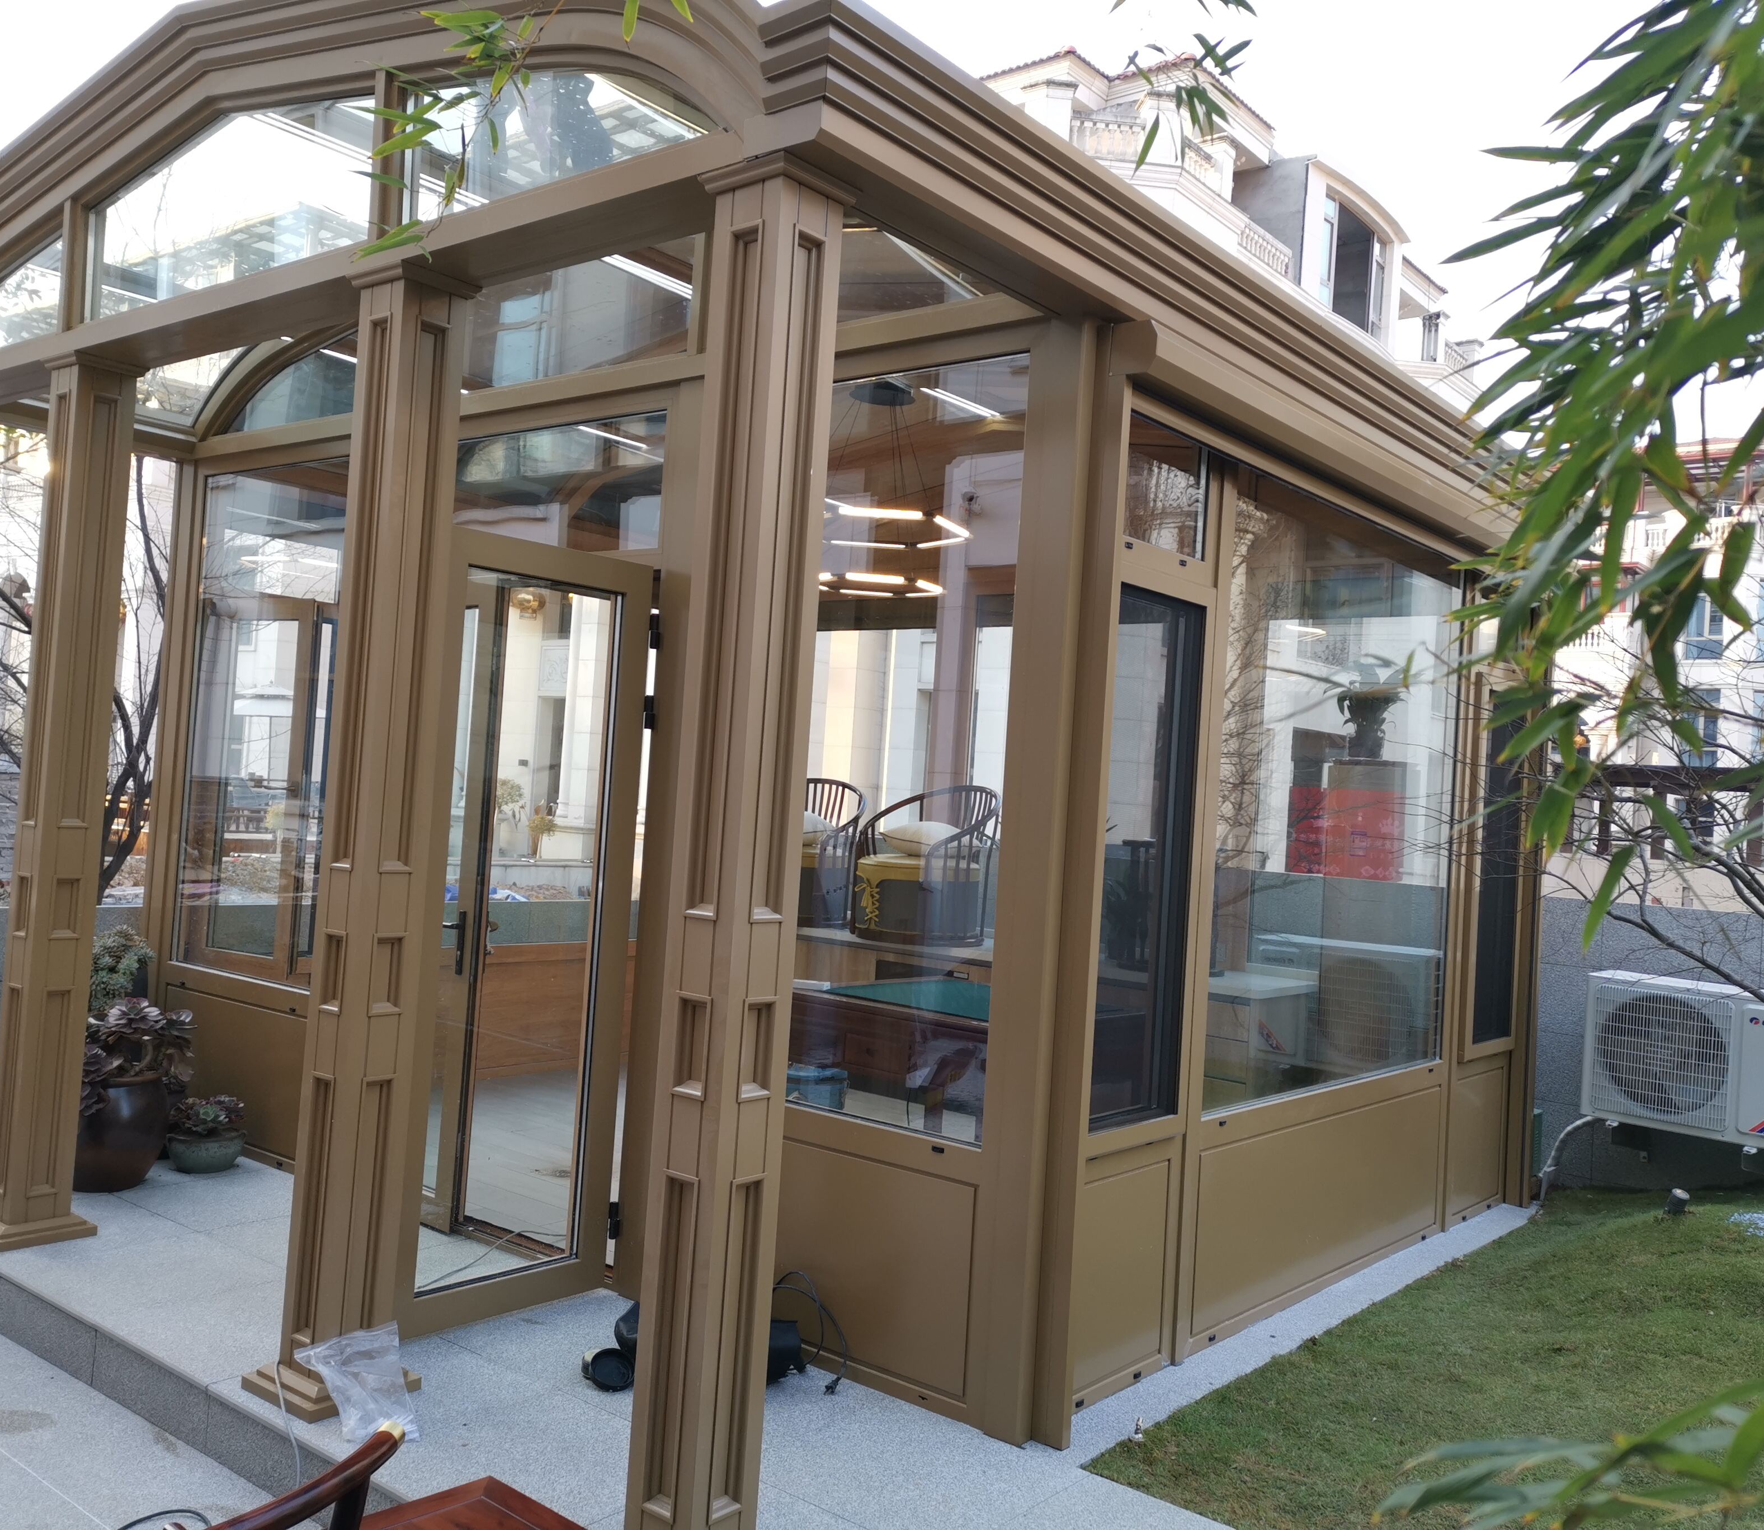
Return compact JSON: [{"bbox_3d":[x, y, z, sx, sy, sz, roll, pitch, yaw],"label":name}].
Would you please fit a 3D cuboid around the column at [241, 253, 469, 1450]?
[{"bbox_3d":[-1.199,0.161,3.759,0.295,2.599,0.295,2,-2,39],"label":"column"}]

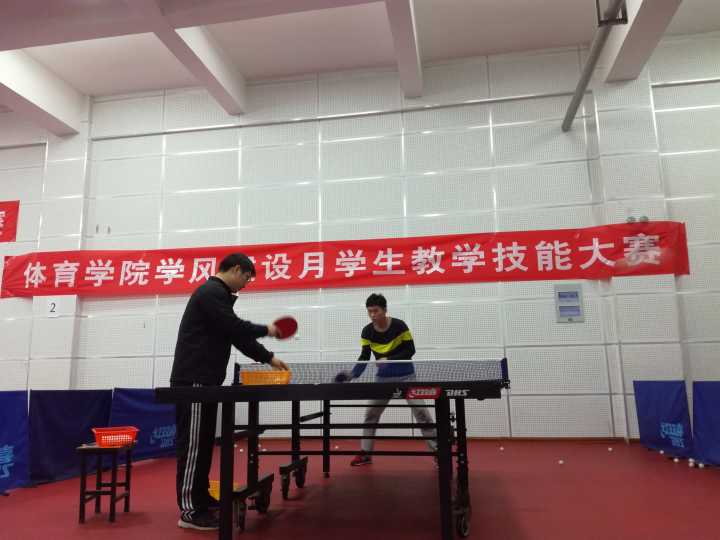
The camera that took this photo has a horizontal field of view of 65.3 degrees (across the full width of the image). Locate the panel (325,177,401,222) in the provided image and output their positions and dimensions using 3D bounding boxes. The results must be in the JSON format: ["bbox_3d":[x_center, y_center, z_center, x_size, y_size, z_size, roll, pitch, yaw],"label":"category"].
[{"bbox_3d":[0.036,-0.985,7.819,1.200,0.600,0.040,-3,-11,10],"label":"panel"}]

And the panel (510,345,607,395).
[{"bbox_3d":[2.457,1.253,7.035,1.208,0.600,0.050,-3,-10,10],"label":"panel"}]

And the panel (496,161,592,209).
[{"bbox_3d":[2.382,-1.095,7.347,1.192,0.592,0.030,-3,-10,9],"label":"panel"}]

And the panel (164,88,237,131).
[{"bbox_3d":[-2.380,-2.423,8.542,1.208,0.644,0.050,-3,-10,10],"label":"panel"}]

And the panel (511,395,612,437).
[{"bbox_3d":[2.468,1.797,6.937,1.208,0.506,0.050,-3,-10,10],"label":"panel"}]

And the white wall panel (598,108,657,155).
[{"bbox_3d":[3.401,-1.754,7.143,0.676,0.592,0.030,-3,-10,9],"label":"white wall panel"}]

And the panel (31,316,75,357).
[{"bbox_3d":[-4.445,0.981,8.153,0.655,0.600,0.050,-3,-10,10],"label":"panel"}]

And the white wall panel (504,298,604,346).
[{"bbox_3d":[2.445,0.663,7.141,1.208,0.600,0.050,-3,-10,10],"label":"white wall panel"}]

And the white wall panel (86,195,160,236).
[{"bbox_3d":[-3.511,-0.807,8.392,1.200,0.593,0.050,-3,-10,10],"label":"white wall panel"}]

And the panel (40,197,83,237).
[{"bbox_3d":[-4.436,-0.793,8.376,0.675,0.593,0.050,-3,-10,10],"label":"panel"}]

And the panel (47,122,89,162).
[{"bbox_3d":[-4.441,-1.948,8.544,0.663,0.592,0.030,-3,-10,9],"label":"panel"}]

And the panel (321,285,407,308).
[{"bbox_3d":[0.056,0.193,7.592,1.200,0.600,0.040,-3,-11,10],"label":"panel"}]

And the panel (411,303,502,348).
[{"bbox_3d":[1.255,0.723,7.342,1.208,0.600,0.050,-3,-10,10],"label":"panel"}]

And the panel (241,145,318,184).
[{"bbox_3d":[-1.153,-1.503,8.036,1.192,0.592,0.030,-3,-10,9],"label":"panel"}]

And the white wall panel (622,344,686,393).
[{"bbox_3d":[3.487,1.177,6.666,0.683,0.600,0.040,-3,-11,10],"label":"white wall panel"}]

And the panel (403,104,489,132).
[{"bbox_3d":[1.187,-2.068,7.729,1.192,0.320,0.030,-3,-10,9],"label":"panel"}]

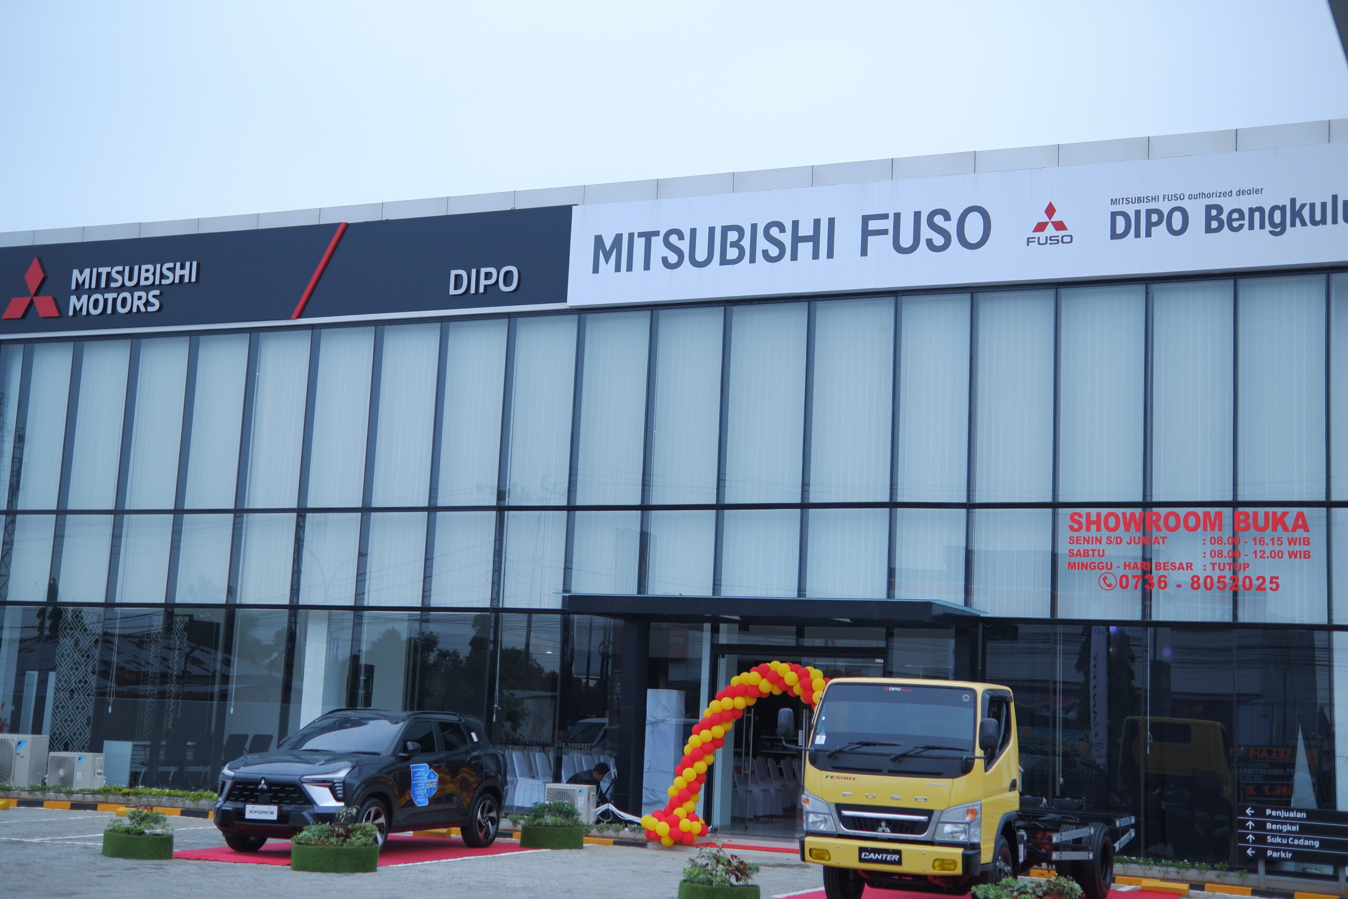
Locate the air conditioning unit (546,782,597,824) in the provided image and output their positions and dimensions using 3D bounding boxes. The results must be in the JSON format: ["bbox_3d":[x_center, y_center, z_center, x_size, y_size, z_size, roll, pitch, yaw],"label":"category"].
[{"bbox_3d":[-1.453,4.997,26.311,0.670,0.560,0.290,-1,-10,23],"label":"air conditioning unit"}]

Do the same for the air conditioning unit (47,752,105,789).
[{"bbox_3d":[-9.507,5.131,29.730,0.850,0.620,0.320,-1,-10,23],"label":"air conditioning unit"}]

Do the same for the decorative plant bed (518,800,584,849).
[{"bbox_3d":[-1.559,4.792,24.000,0.840,0.590,0.840,3,-9,0],"label":"decorative plant bed"}]

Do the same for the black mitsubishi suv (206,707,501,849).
[{"bbox_3d":[-3.675,3.980,22.650,1.840,1.660,4.390,-1,-10,23],"label":"black mitsubishi suv"}]

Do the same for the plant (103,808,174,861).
[{"bbox_3d":[-5.876,4.186,20.500,0.750,0.540,0.750,-1,-10,23],"label":"plant"}]

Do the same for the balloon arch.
[{"bbox_3d":[1.380,4.076,24.791,3.800,2.450,0.600,-1,-10,23],"label":"balloon arch"}]

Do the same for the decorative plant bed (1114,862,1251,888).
[{"bbox_3d":[6.010,5.101,22.515,1.800,0.340,0.500,-1,-10,23],"label":"decorative plant bed"}]

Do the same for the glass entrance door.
[{"bbox_3d":[1.723,4.040,25.810,2.500,2.450,0.140,-1,-10,23],"label":"glass entrance door"}]

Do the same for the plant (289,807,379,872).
[{"bbox_3d":[-3.432,3.956,19.061,0.870,0.620,0.870,4,-9,-9],"label":"plant"}]

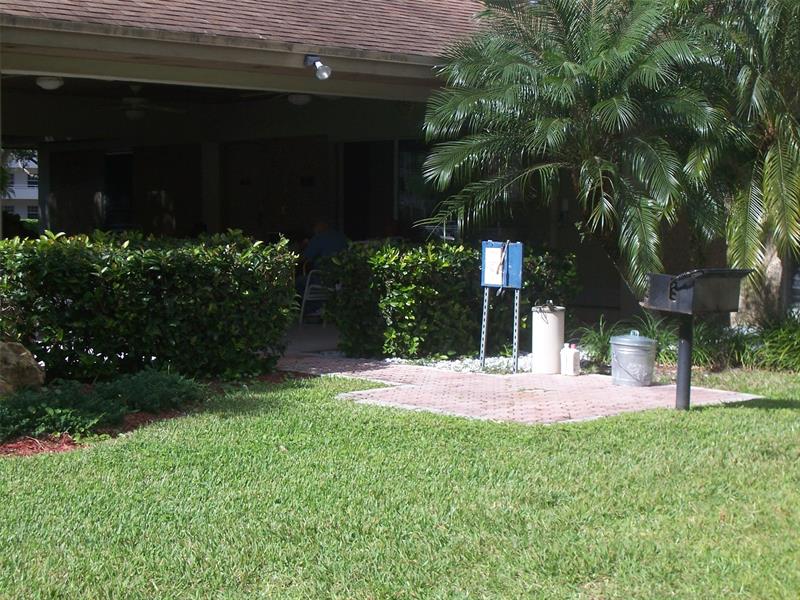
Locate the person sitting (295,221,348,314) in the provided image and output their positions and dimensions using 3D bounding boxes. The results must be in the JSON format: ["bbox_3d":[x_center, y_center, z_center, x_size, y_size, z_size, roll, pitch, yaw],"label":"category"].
[{"bbox_3d":[-0.896,-0.301,17.414,0.560,1.189,0.720,-2,4,-30],"label":"person sitting"}]

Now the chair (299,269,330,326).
[{"bbox_3d":[-0.889,-0.077,17.278,0.570,0.780,0.600,-2,4,-33],"label":"chair"}]

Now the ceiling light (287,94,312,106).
[{"bbox_3d":[-1.387,-2.787,21.200,0.340,0.160,0.340,0,3,0],"label":"ceiling light"}]

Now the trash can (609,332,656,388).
[{"bbox_3d":[1.819,0.448,11.868,0.362,0.414,0.362,0,4,0],"label":"trash can"}]

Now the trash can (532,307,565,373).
[{"bbox_3d":[1.234,0.328,12.703,0.277,0.550,0.277,0,4,0],"label":"trash can"}]

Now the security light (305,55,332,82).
[{"bbox_3d":[-0.729,-2.078,13.648,0.200,0.226,0.150,3,5,44],"label":"security light"}]

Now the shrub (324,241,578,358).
[{"bbox_3d":[0.470,-0.045,14.775,2.300,1.042,0.850,-1,4,-17],"label":"shrub"}]

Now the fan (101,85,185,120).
[{"bbox_3d":[-3.245,-2.432,18.786,1.270,0.428,1.270,3,5,44],"label":"fan"}]

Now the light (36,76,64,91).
[{"bbox_3d":[-4.074,-2.521,17.779,0.320,0.156,0.320,0,4,0],"label":"light"}]

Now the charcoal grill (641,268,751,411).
[{"bbox_3d":[2.012,0.267,10.386,0.520,0.956,0.520,3,5,41],"label":"charcoal grill"}]

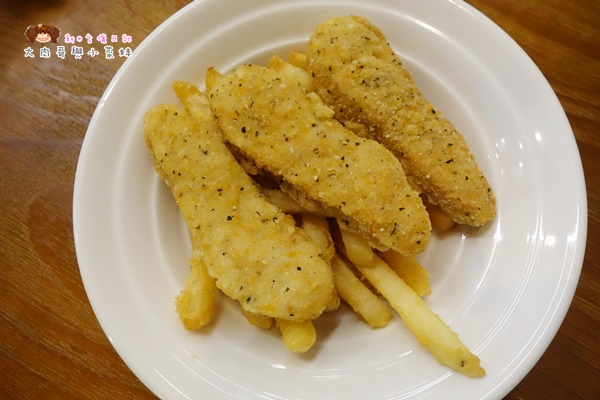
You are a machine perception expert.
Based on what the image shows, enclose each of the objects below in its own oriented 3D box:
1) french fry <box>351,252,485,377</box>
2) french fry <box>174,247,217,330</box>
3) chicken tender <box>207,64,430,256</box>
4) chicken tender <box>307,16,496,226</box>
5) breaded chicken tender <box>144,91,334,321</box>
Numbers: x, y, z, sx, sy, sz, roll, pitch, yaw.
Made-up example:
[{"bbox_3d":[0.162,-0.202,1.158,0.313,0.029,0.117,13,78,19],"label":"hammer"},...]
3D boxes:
[{"bbox_3d":[0.046,0.043,0.186,0.013,0.011,0.072,-44,79,-9],"label":"french fry"},{"bbox_3d":[-0.041,0.030,0.200,0.015,0.013,0.050,6,76,3],"label":"french fry"},{"bbox_3d":[0.008,-0.018,0.187,0.107,0.023,0.040,39,80,10],"label":"chicken tender"},{"bbox_3d":[0.041,-0.034,0.201,0.039,0.024,0.114,-32,77,-6],"label":"chicken tender"},{"bbox_3d":[-0.030,0.004,0.189,0.042,0.023,0.111,-39,78,-8],"label":"breaded chicken tender"}]

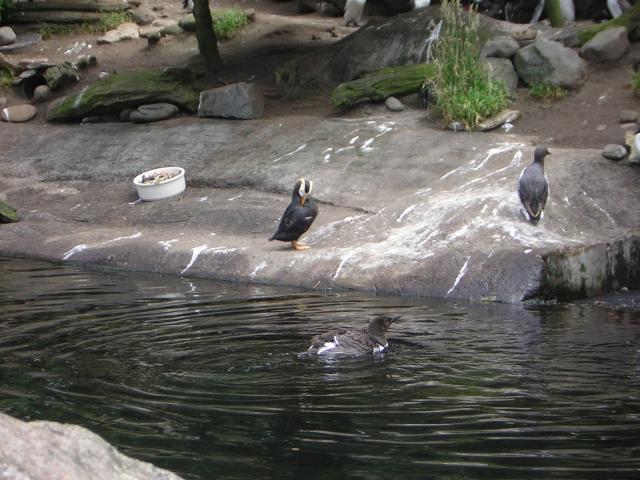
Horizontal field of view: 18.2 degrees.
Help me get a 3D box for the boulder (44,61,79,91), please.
[{"bbox_3d":[-1.657,-1.054,12.800,0.210,0.170,0.190,0,10,0],"label":"boulder"}]

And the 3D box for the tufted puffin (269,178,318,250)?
[{"bbox_3d":[-0.122,-0.117,9.200,0.220,0.315,0.160,3,10,18],"label":"tufted puffin"}]

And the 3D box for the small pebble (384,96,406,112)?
[{"bbox_3d":[0.412,-0.750,11.050,0.105,0.070,0.085,0,11,0],"label":"small pebble"}]

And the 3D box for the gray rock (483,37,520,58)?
[{"bbox_3d":[1.200,-1.272,13.200,0.250,0.140,0.200,0,10,0],"label":"gray rock"}]

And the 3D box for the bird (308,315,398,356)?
[{"bbox_3d":[0.124,0.372,7.650,0.370,0.180,0.150,0,11,-2],"label":"bird"}]

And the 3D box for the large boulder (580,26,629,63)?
[{"bbox_3d":[1.724,-1.182,12.100,0.280,0.200,0.230,3,11,15],"label":"large boulder"}]

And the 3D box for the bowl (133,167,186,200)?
[{"bbox_3d":[-0.794,-0.280,9.900,0.260,0.087,0.260,-8,19,2],"label":"bowl"}]

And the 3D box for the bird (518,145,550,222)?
[{"bbox_3d":[0.974,-0.257,9.070,0.145,0.350,0.200,2,11,10],"label":"bird"}]

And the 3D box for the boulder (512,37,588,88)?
[{"bbox_3d":[1.496,-1.147,12.900,0.460,0.310,0.380,-2,10,-10],"label":"boulder"}]

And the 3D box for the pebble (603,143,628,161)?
[{"bbox_3d":[1.539,-0.461,10.400,0.130,0.085,0.100,0,10,0],"label":"pebble"}]

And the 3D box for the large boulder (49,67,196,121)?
[{"bbox_3d":[-1.196,-0.885,12.150,0.920,0.280,0.420,-2,10,-10],"label":"large boulder"}]

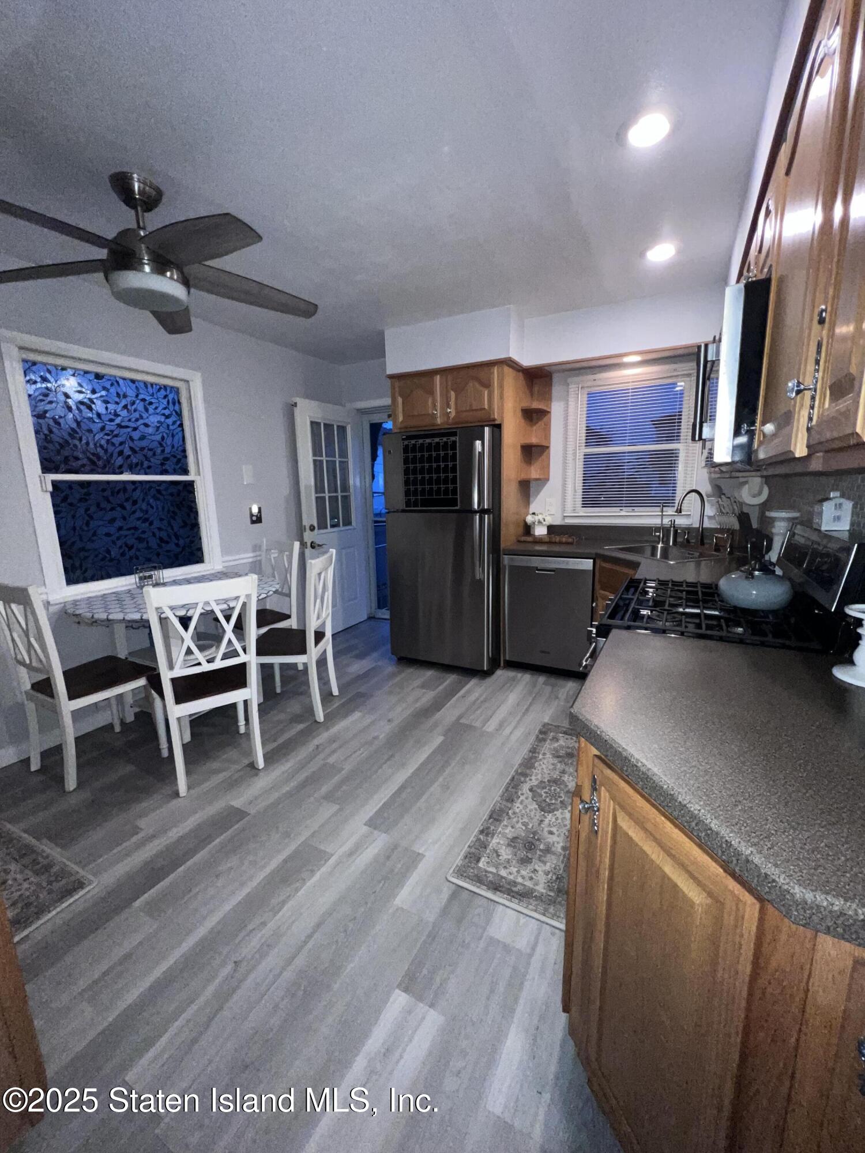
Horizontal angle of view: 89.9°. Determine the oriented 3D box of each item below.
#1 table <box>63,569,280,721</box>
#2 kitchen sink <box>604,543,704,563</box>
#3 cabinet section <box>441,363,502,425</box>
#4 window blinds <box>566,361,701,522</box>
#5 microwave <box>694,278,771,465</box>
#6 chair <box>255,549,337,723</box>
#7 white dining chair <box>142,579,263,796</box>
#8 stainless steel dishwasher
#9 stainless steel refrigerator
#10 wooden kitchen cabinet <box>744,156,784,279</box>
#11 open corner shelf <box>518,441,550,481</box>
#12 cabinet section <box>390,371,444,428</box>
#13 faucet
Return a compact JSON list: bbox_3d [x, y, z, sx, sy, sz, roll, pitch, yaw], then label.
[{"bbox_3d":[-1.384,0.473,2.643,0.980,0.775,1.050,5,13,28],"label":"table"},{"bbox_3d":[1.465,-0.061,2.757,0.500,0.200,0.650,-5,12,-16],"label":"kitchen sink"},{"bbox_3d":[0.403,-1.285,3.192,0.452,0.388,0.590,5,13,29],"label":"cabinet section"},{"bbox_3d":[1.398,-0.932,3.119,0.870,1.000,0.050,5,13,28],"label":"window blinds"},{"bbox_3d":[1.091,-0.565,1.341,0.440,0.420,0.760,5,13,28],"label":"microwave"},{"bbox_3d":[-0.879,0.354,2.678,0.470,0.970,0.440,0,11,7],"label":"chair"},{"bbox_3d":[-1.120,0.465,2.155,0.440,0.970,0.470,-9,14,-33],"label":"white dining chair"},{"bbox_3d":[0.926,0.240,3.296,0.605,0.864,0.610,5,13,28],"label":"stainless steel dishwasher"},{"bbox_3d":[0.203,-0.224,3.476,0.840,1.740,0.800,5,13,28],"label":"stainless steel refrigerator"},{"bbox_3d":[1.134,-0.928,1.240,0.330,0.330,0.760,5,13,28],"label":"wooden kitchen cabinet"},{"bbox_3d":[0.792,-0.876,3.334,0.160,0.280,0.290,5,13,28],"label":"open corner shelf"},{"bbox_3d":[0.021,-1.322,3.402,0.423,0.389,0.590,5,13,29],"label":"cabinet section"},{"bbox_3d":[1.666,-0.364,2.791,0.230,0.390,0.070,-5,12,-16],"label":"faucet"}]

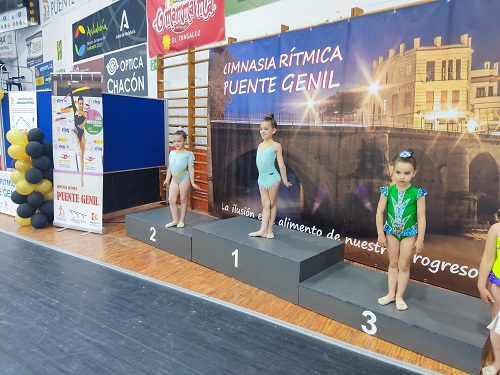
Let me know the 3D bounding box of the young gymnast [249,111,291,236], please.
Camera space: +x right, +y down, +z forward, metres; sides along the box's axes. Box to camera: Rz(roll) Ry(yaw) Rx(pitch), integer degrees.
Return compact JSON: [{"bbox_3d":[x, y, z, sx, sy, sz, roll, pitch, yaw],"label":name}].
[{"bbox_3d":[0.190,-0.108,3.527,0.440,1.200,0.270,9,11,41],"label":"young gymnast"}]

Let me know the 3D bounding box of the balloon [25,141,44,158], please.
[{"bbox_3d":[-2.891,-0.508,4.851,0.230,0.235,0.230,-2,9,-20],"label":"balloon"}]

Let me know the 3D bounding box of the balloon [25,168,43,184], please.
[{"bbox_3d":[-2.838,-0.148,4.760,0.210,0.210,0.220,-3,10,-31],"label":"balloon"}]

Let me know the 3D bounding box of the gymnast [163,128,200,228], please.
[{"bbox_3d":[-0.821,-0.107,4.160,0.380,1.120,0.260,6,10,28],"label":"gymnast"}]

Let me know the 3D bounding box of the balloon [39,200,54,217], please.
[{"bbox_3d":[-2.865,0.296,5.096,0.230,0.235,0.230,-2,9,-20],"label":"balloon"}]

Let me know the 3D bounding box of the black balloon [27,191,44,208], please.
[{"bbox_3d":[-2.841,0.160,4.800,0.205,0.210,0.220,-3,10,-31],"label":"black balloon"}]

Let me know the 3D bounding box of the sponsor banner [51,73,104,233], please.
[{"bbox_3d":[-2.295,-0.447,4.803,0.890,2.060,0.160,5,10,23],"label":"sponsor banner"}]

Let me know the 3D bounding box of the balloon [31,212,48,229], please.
[{"bbox_3d":[-2.834,0.455,4.860,0.205,0.215,0.220,-3,10,-30],"label":"balloon"}]

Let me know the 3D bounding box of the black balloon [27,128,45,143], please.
[{"bbox_3d":[-2.812,-0.678,4.760,0.200,0.210,0.220,-3,10,-30],"label":"black balloon"}]

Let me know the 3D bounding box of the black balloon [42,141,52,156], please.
[{"bbox_3d":[-2.808,-0.528,5.019,0.230,0.235,0.230,-2,9,-20],"label":"black balloon"}]

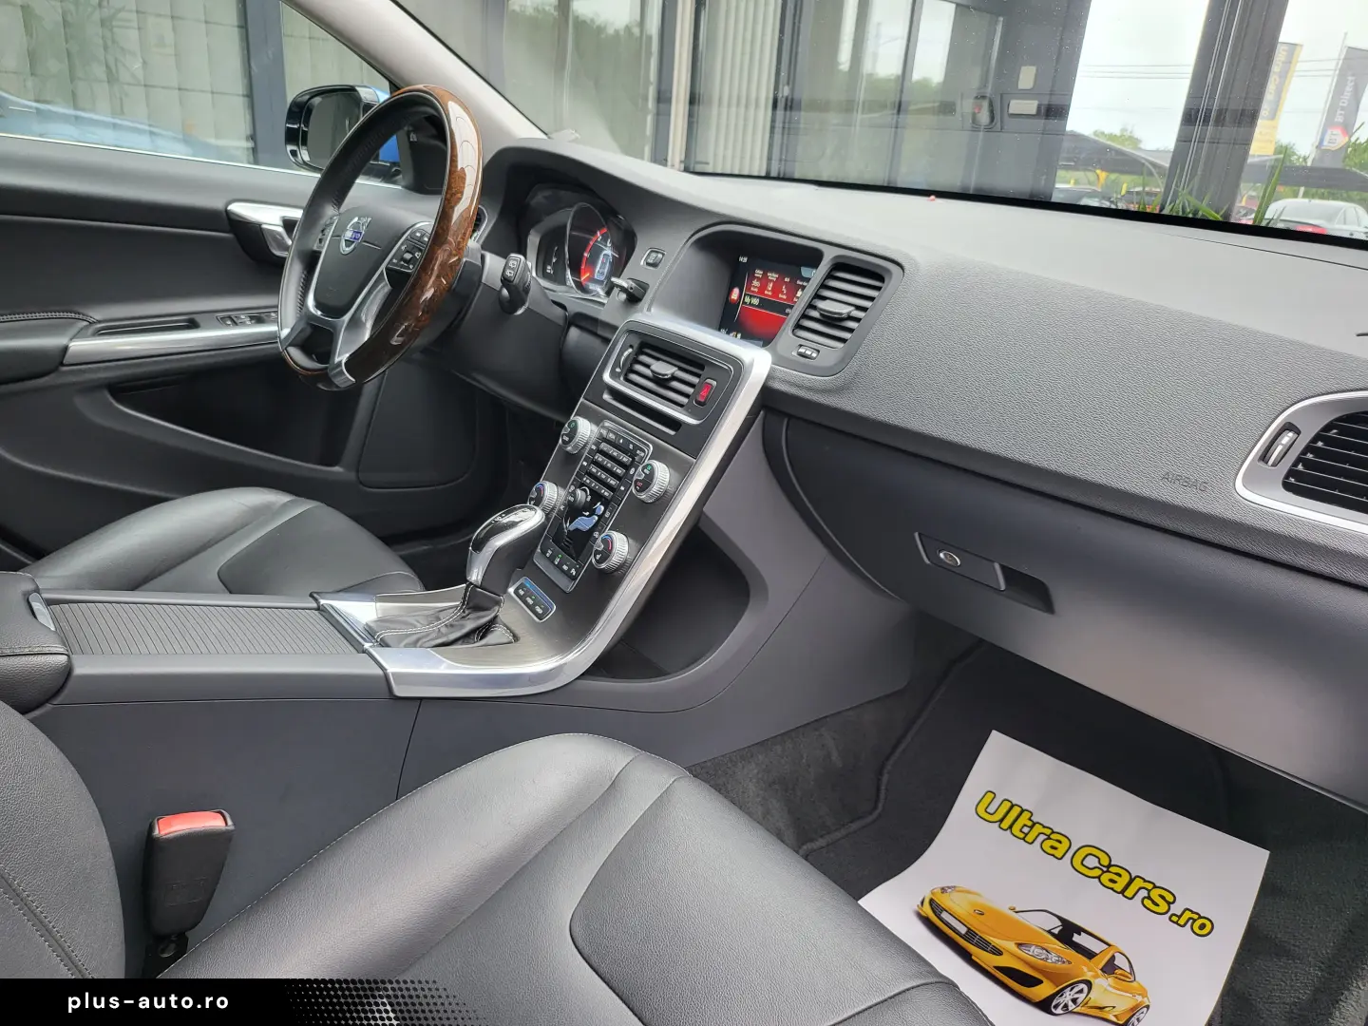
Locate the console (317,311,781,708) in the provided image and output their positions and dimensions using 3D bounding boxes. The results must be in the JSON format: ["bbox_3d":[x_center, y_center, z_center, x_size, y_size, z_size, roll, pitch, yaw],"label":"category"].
[{"bbox_3d":[-0.141,-0.024,0.932,0.410,0.315,0.238,-12,25,-39],"label":"console"}]

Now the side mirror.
[{"bbox_3d":[-0.579,-0.638,1.594,0.225,0.150,0.120,17,23,33],"label":"side mirror"}]

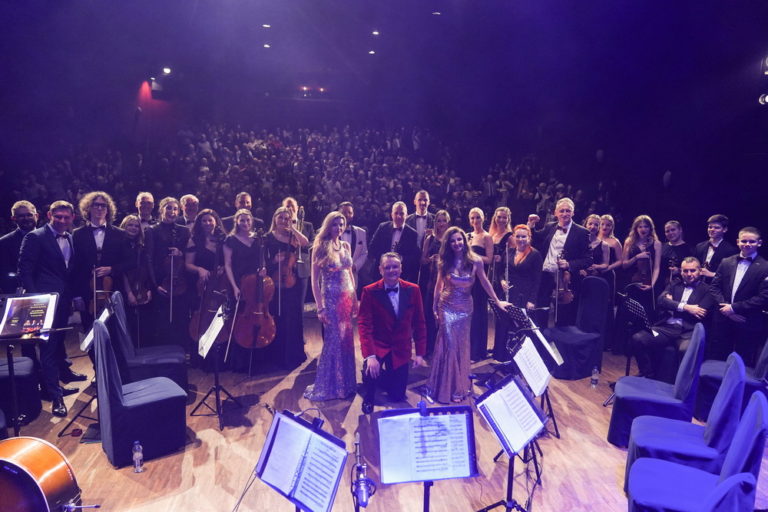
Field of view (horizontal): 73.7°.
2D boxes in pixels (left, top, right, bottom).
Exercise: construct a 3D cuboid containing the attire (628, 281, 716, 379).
[{"bbox_3d":[2.909,0.764,5.113,0.620,1.070,0.700,9,12,41],"label":"attire"}]

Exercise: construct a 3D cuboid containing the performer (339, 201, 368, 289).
[{"bbox_3d":[-0.360,0.302,5.374,0.480,1.728,0.320,0,7,-3],"label":"performer"}]

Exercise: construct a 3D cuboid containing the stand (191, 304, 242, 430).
[{"bbox_3d":[-1.416,0.889,4.326,0.480,0.970,0.520,-2,8,-19],"label":"stand"}]

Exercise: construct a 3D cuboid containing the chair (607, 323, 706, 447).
[{"bbox_3d":[1.940,0.904,3.733,0.540,0.920,0.440,2,7,16],"label":"chair"}]

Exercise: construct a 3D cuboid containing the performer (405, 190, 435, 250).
[{"bbox_3d":[0.443,0.176,5.912,0.500,1.850,0.320,0,7,4],"label":"performer"}]

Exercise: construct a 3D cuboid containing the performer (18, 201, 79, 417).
[{"bbox_3d":[-2.743,0.421,4.260,0.380,1.755,0.520,6,9,42],"label":"performer"}]

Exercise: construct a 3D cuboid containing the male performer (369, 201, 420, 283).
[{"bbox_3d":[0.115,0.312,5.689,0.540,1.800,0.340,1,7,0],"label":"male performer"}]

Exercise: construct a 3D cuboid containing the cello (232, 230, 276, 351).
[{"bbox_3d":[-1.249,0.335,4.995,0.430,1.210,0.240,5,1,-21],"label":"cello"}]

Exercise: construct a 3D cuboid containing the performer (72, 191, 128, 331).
[{"bbox_3d":[-2.592,0.326,4.722,0.540,1.835,0.360,-4,8,-28],"label":"performer"}]

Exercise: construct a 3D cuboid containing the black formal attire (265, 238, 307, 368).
[{"bbox_3d":[-1.035,0.468,5.446,0.460,1.400,0.380,0,10,-9],"label":"black formal attire"}]

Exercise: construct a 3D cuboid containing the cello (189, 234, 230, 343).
[{"bbox_3d":[-1.663,0.379,4.984,0.430,1.210,0.270,4,-7,-15],"label":"cello"}]

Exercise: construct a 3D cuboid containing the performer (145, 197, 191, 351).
[{"bbox_3d":[-2.167,0.300,5.172,0.500,1.780,0.340,-4,8,-33],"label":"performer"}]

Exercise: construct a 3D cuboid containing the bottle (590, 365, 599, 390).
[{"bbox_3d":[1.973,1.136,4.798,0.065,0.208,0.065,0,7,0],"label":"bottle"}]

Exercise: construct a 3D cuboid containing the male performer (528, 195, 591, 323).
[{"bbox_3d":[1.876,0.295,5.501,0.680,1.830,0.460,4,10,17],"label":"male performer"}]

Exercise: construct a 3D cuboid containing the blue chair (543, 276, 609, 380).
[{"bbox_3d":[2.026,0.731,5.336,0.540,1.030,0.460,-7,12,-40],"label":"blue chair"}]

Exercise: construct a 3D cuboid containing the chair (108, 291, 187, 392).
[{"bbox_3d":[-2.000,0.803,4.456,0.540,0.950,0.450,-1,7,-11],"label":"chair"}]

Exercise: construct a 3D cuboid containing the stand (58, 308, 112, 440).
[{"bbox_3d":[-2.310,0.868,4.047,0.440,1.020,0.480,-4,11,-30],"label":"stand"}]

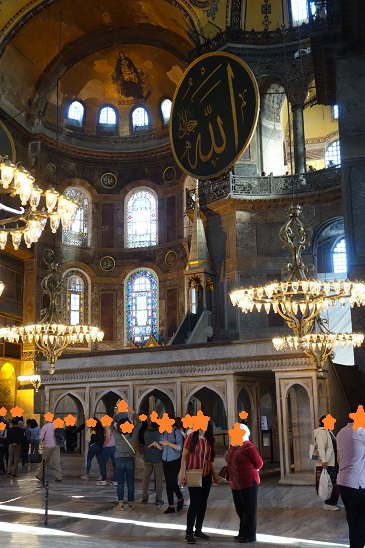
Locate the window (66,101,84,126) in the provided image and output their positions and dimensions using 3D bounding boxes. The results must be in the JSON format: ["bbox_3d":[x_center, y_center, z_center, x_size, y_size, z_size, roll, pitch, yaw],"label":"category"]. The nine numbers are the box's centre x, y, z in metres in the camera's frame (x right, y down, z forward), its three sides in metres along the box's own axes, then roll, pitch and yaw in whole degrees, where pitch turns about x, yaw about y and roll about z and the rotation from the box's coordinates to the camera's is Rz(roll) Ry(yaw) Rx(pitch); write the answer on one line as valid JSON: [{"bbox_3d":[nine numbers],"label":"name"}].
[{"bbox_3d":[-8.327,-12.491,50.920,1.450,1.950,0.400,8,-15,-37],"label":"window"}]

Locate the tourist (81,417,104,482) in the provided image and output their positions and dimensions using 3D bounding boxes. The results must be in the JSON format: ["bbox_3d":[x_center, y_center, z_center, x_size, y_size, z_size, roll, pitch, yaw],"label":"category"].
[{"bbox_3d":[-2.367,4.665,17.468,0.560,1.656,0.430,-6,-13,22],"label":"tourist"}]

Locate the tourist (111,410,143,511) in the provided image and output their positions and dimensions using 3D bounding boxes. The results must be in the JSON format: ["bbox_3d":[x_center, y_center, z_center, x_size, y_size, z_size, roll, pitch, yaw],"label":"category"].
[{"bbox_3d":[-1.039,3.400,12.139,0.580,1.791,0.420,1,-13,-8],"label":"tourist"}]

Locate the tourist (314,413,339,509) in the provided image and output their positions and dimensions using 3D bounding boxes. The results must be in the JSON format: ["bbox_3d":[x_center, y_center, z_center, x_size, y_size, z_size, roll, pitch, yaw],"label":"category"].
[{"bbox_3d":[2.473,3.218,11.230,0.460,1.580,0.480,-3,-12,11],"label":"tourist"}]

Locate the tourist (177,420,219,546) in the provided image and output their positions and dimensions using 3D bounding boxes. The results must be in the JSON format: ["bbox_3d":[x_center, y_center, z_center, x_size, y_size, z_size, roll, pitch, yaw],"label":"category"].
[{"bbox_3d":[0.208,2.701,8.739,0.520,1.651,0.350,0,-12,-6],"label":"tourist"}]

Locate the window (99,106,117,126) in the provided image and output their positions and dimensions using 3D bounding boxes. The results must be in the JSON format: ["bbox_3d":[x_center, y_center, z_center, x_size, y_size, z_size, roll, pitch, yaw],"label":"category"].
[{"bbox_3d":[-5.960,-12.516,51.995,1.400,1.650,0.400,1,-12,-11],"label":"window"}]

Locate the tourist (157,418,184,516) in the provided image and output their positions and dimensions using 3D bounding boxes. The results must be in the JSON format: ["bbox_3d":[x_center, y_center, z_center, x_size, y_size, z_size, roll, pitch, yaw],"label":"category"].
[{"bbox_3d":[-0.192,3.265,11.347,0.450,1.620,0.480,10,-16,-40],"label":"tourist"}]

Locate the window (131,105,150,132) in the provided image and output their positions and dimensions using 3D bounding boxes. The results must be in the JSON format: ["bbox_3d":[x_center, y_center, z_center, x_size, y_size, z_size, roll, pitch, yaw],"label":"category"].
[{"bbox_3d":[-3.351,-12.408,52.209,1.530,2.100,0.400,-5,-13,17],"label":"window"}]

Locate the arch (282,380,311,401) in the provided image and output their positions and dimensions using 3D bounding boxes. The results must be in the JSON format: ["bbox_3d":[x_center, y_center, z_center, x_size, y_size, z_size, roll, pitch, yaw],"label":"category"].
[{"bbox_3d":[2.822,2.857,16.034,0.718,0.480,0.180,-8,-14,29],"label":"arch"}]

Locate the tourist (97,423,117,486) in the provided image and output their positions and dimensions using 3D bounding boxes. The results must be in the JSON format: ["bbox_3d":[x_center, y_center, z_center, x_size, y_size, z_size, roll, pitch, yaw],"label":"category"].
[{"bbox_3d":[-1.822,4.288,15.961,0.450,1.620,0.450,-5,-13,17],"label":"tourist"}]

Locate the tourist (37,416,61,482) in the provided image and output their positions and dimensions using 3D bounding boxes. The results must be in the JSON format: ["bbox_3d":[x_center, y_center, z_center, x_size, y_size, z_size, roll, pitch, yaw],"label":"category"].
[{"bbox_3d":[-3.513,4.605,17.395,0.580,1.782,0.470,-9,-15,31],"label":"tourist"}]

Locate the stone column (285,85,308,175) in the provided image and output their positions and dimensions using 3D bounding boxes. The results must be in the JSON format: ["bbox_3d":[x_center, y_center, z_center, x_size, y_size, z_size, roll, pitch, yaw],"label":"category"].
[{"bbox_3d":[6.047,-7.318,34.358,0.920,5.741,0.920,-7,-14,26],"label":"stone column"}]

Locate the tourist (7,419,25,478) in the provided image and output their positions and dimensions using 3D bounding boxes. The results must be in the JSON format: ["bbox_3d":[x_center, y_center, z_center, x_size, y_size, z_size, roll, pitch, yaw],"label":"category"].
[{"bbox_3d":[-4.977,5.168,19.623,0.520,1.692,0.350,-1,-12,0],"label":"tourist"}]

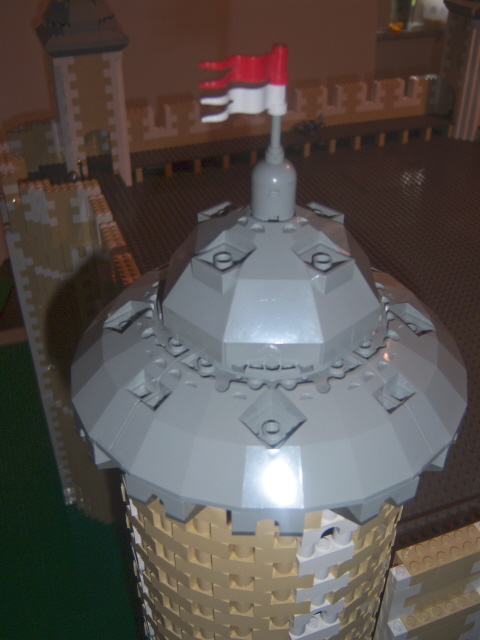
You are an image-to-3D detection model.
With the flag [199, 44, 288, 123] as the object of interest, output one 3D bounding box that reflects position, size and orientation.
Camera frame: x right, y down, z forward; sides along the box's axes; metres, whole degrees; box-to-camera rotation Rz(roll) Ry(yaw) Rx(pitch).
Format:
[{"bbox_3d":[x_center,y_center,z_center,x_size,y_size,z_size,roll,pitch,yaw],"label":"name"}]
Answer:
[{"bbox_3d":[0.001,-0.074,0.208,0.030,0.021,0.009,-13,39,-18],"label":"flag"}]

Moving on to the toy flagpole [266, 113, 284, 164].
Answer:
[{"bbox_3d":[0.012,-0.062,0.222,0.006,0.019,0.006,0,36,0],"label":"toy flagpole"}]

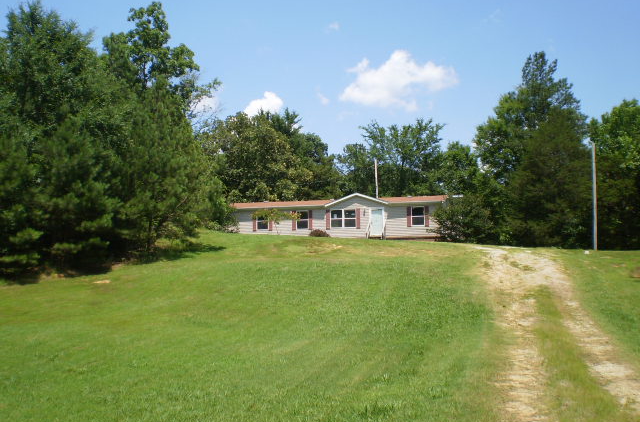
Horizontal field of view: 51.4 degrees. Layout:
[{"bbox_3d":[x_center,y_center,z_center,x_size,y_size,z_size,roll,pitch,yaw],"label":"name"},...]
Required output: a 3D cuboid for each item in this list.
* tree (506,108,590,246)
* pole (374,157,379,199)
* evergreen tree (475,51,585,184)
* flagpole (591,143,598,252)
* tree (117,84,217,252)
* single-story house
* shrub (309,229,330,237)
[{"bbox_3d":[16.822,-2.466,49.000,6.200,10.200,6.000,-1,-3,0],"label":"tree"},{"bbox_3d":[5.490,-1.298,64.000,0.220,7.500,0.220,-1,-3,0],"label":"pole"},{"bbox_3d":[17.710,-5.343,56.000,8.500,16.200,8.000,-1,-3,0],"label":"evergreen tree"},{"bbox_3d":[17.734,-0.937,43.000,0.200,7.000,0.200,-1,-3,0],"label":"flagpole"},{"bbox_3d":[-9.053,-2.578,39.000,5.900,9.900,5.700,-1,-3,0],"label":"tree"},{"bbox_3d":[1.600,0.770,55.400,17.600,3.700,8.200,-2,-3,13],"label":"single-story house"},{"bbox_3d":[0.000,1.733,50.800,1.600,0.650,1.400,-1,-3,0],"label":"shrub"}]

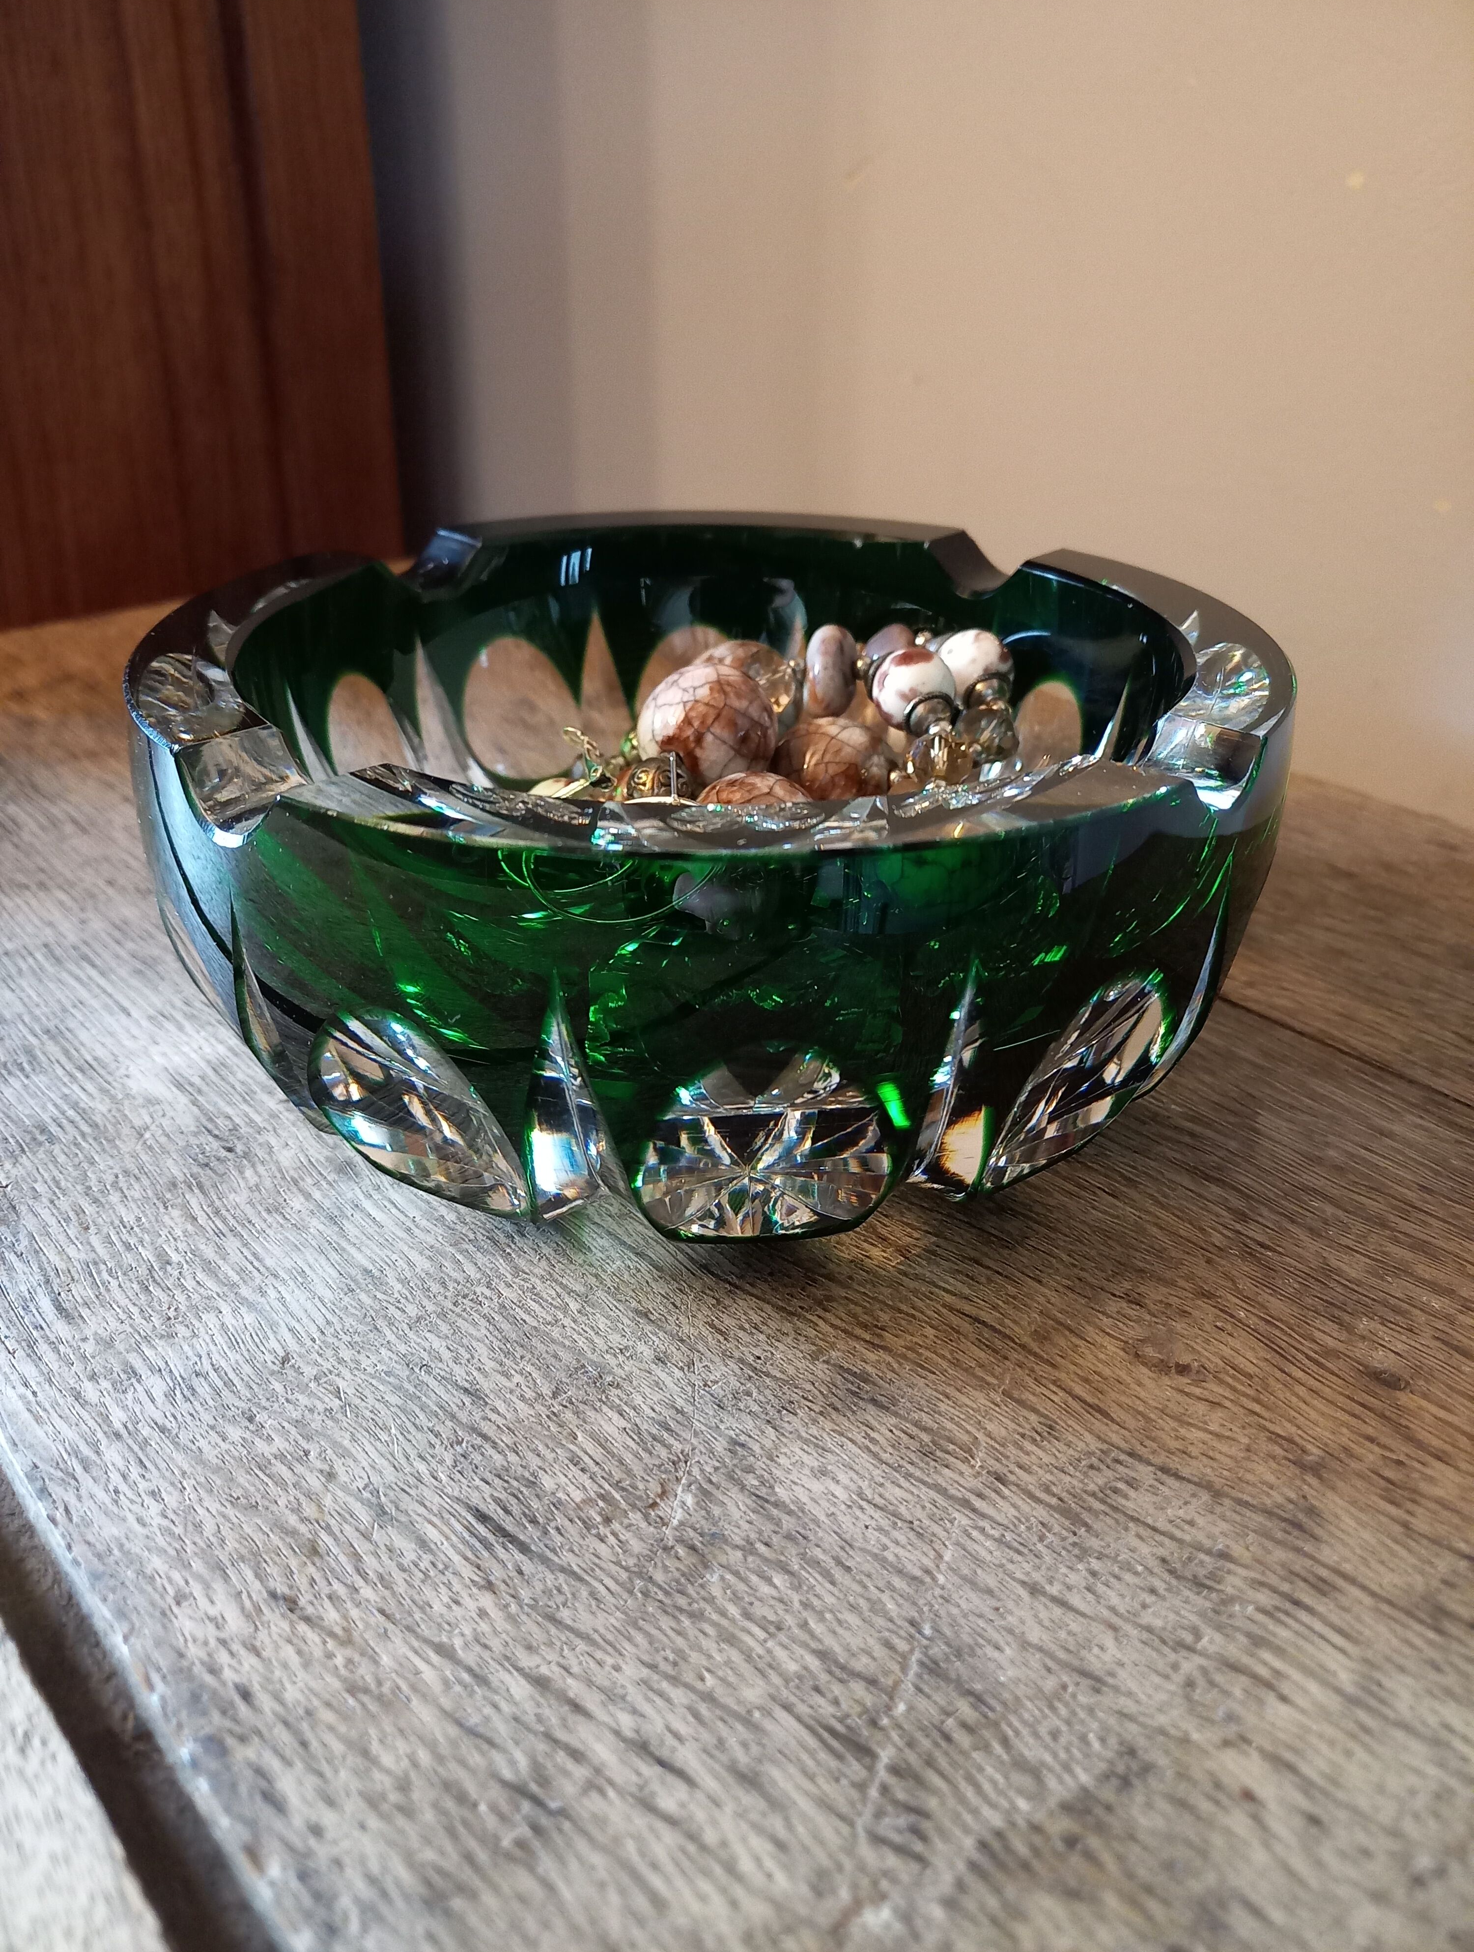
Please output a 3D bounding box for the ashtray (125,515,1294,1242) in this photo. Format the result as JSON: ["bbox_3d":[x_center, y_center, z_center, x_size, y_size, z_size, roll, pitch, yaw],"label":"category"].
[{"bbox_3d":[-0.004,-0.024,0.222,0.163,0.062,0.163,0,29,0],"label":"ashtray"}]

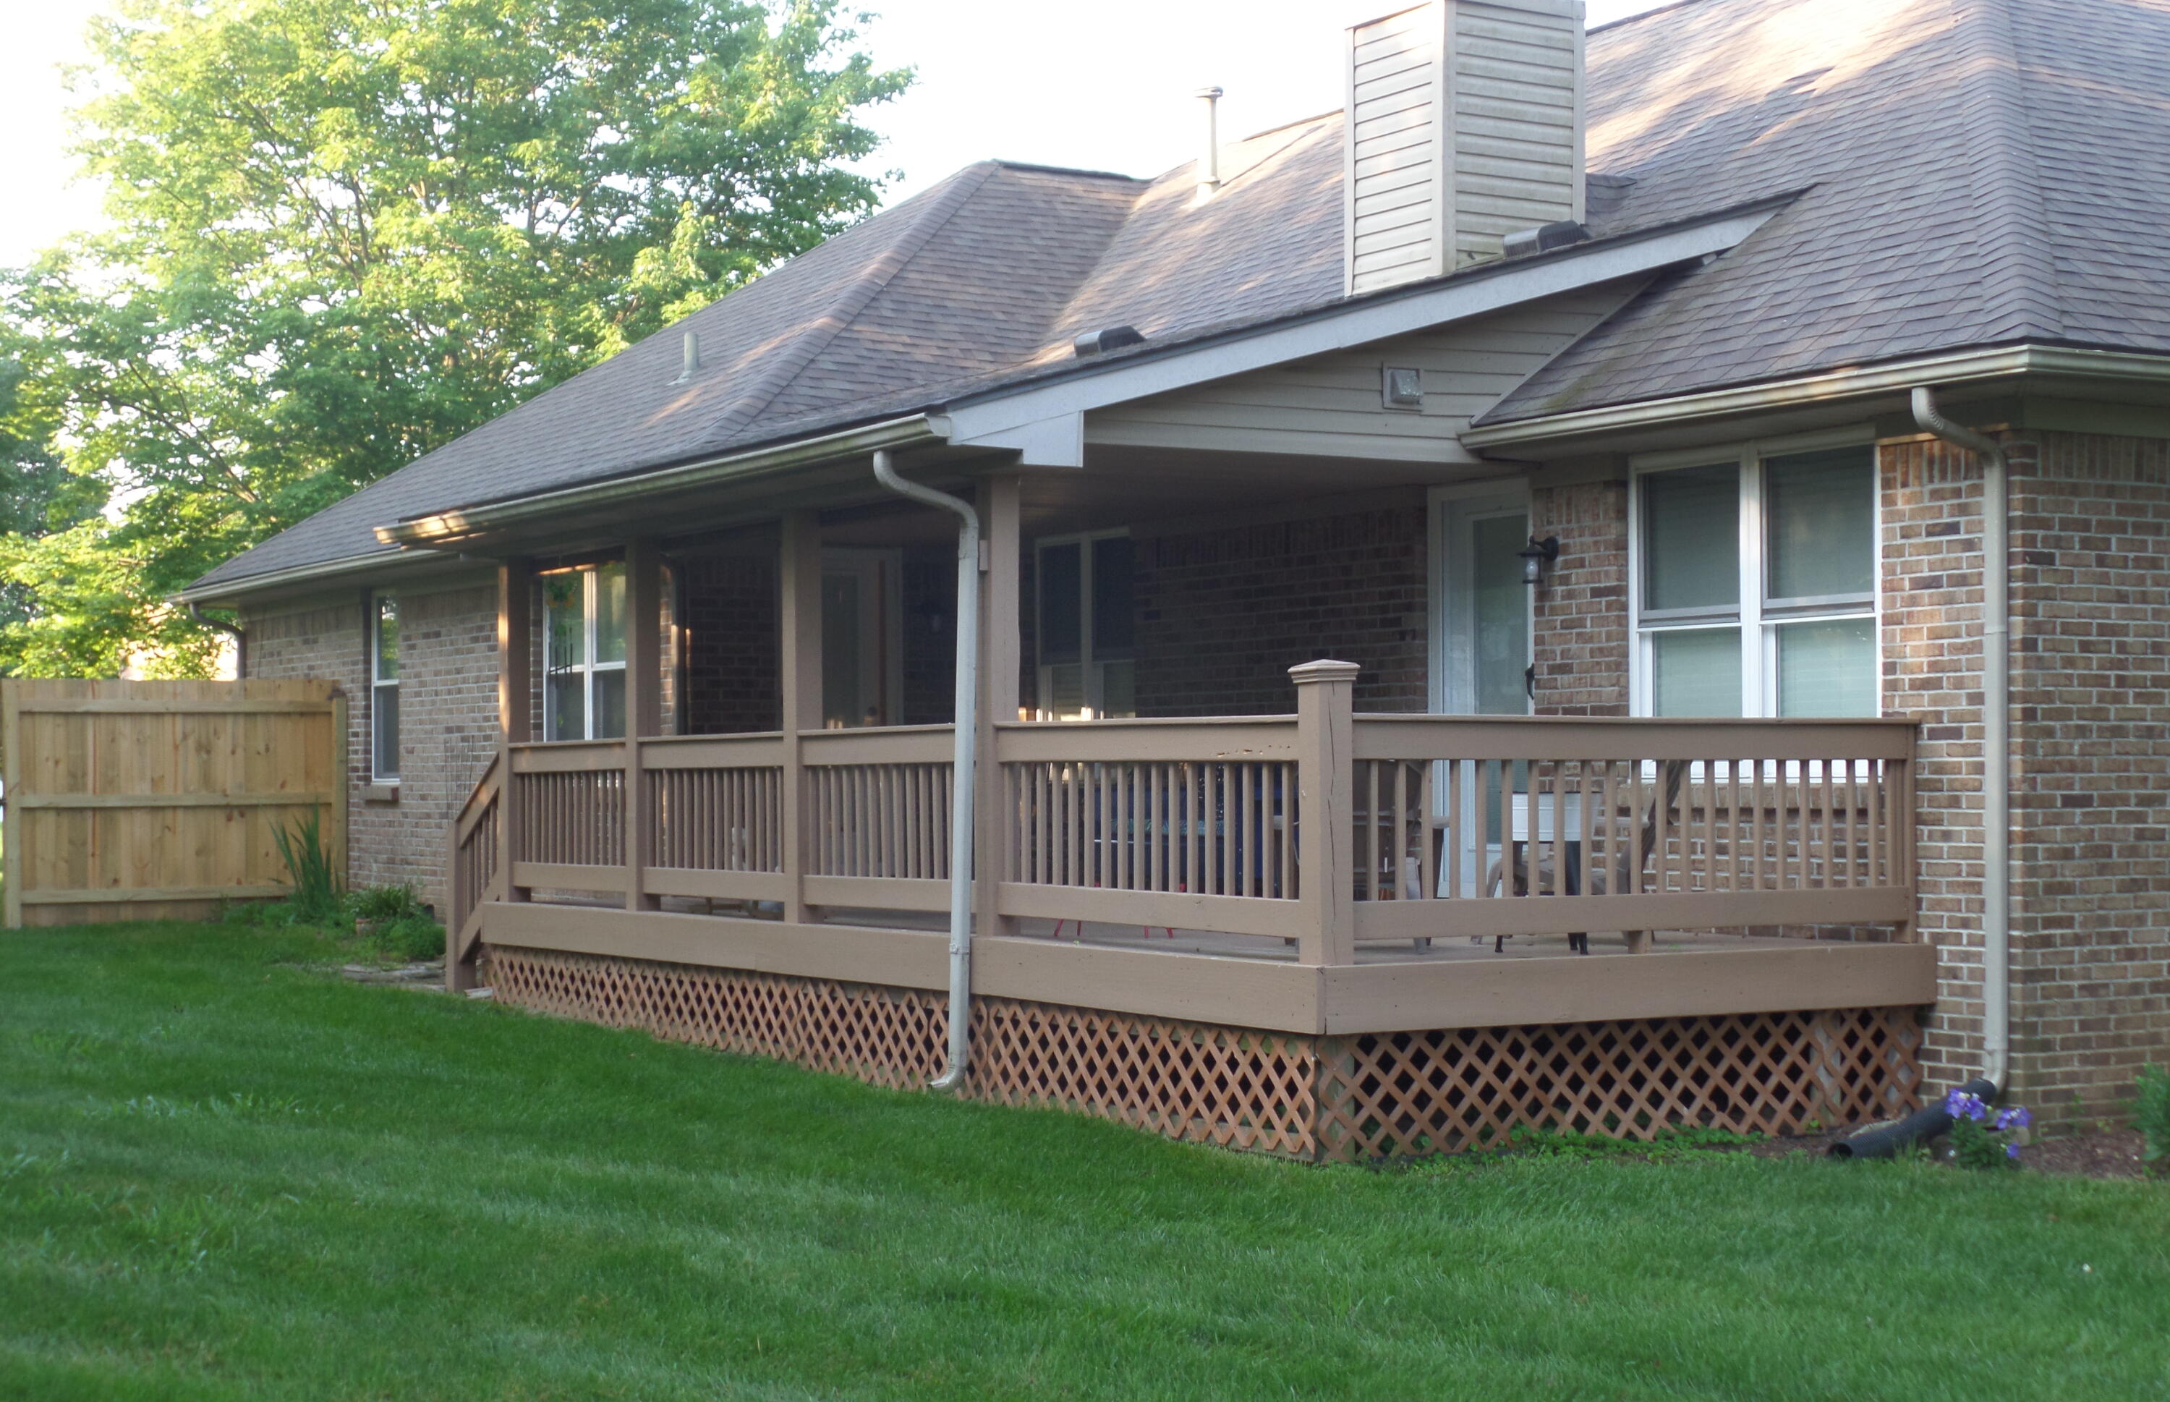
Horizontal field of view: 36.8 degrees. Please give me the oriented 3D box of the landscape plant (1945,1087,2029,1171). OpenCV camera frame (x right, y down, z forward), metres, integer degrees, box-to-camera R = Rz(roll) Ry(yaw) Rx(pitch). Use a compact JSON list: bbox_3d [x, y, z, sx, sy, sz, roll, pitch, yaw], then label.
[{"bbox_3d":[3.252,1.527,11.750,0.302,0.292,0.292,1,-2,-31],"label":"landscape plant"}]

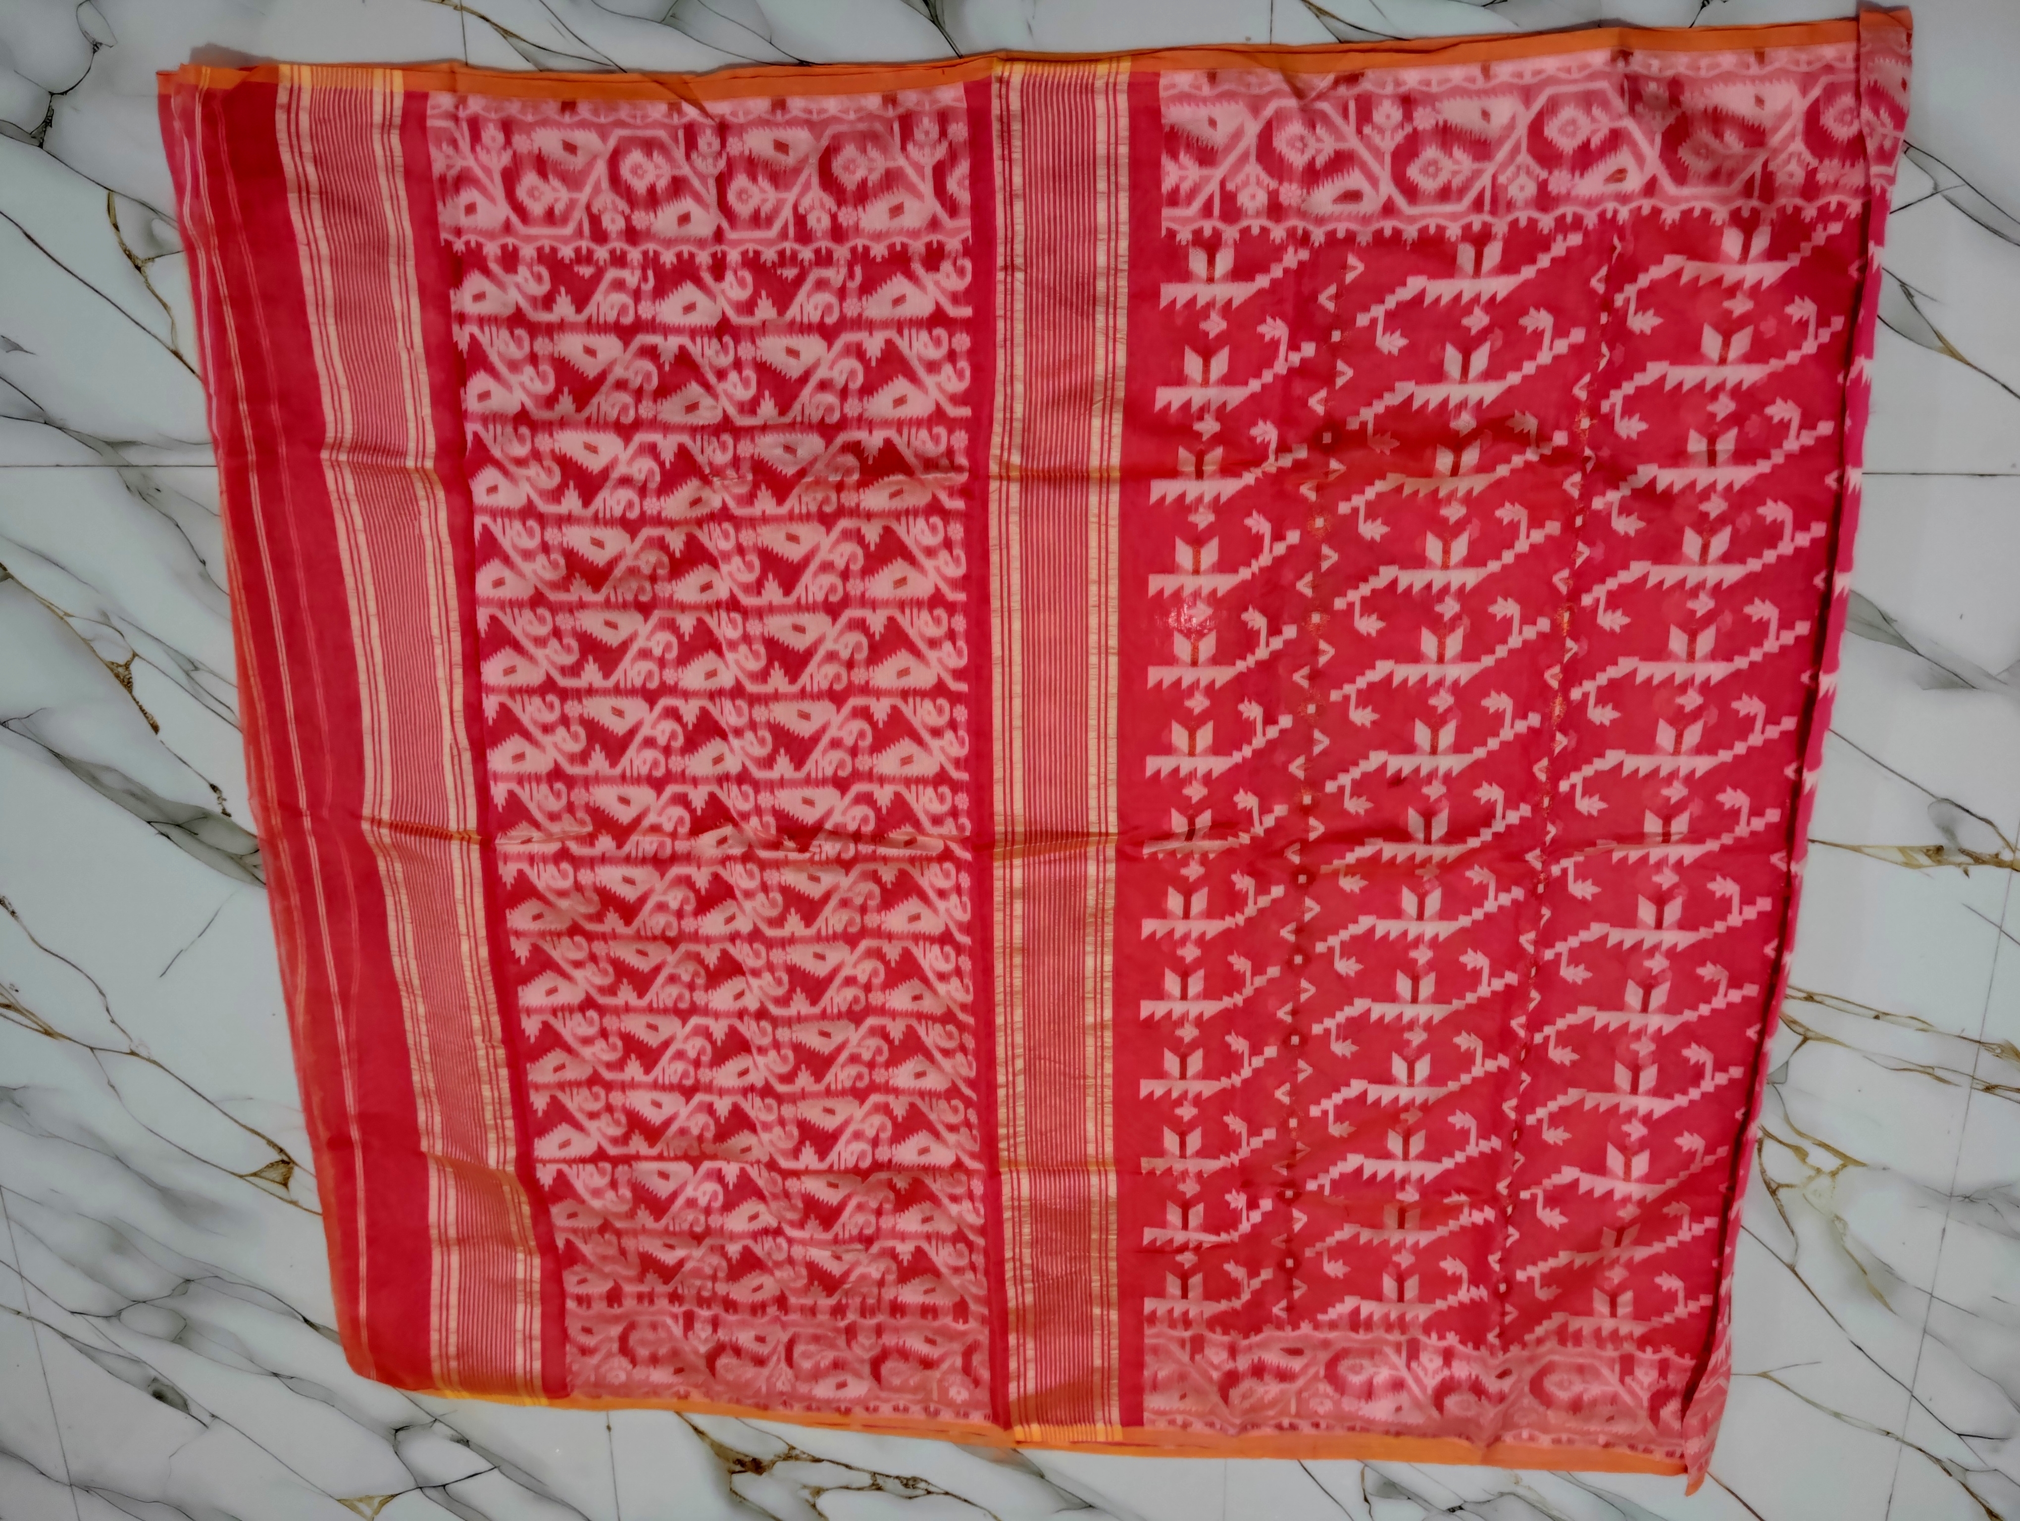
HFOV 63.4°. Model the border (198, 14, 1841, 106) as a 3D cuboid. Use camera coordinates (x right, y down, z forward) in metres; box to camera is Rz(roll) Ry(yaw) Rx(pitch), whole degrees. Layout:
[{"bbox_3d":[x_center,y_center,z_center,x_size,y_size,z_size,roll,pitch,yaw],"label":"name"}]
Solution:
[{"bbox_3d":[-0.024,-0.505,1.190,1.266,0.012,0.035,1,108,6],"label":"border"}]

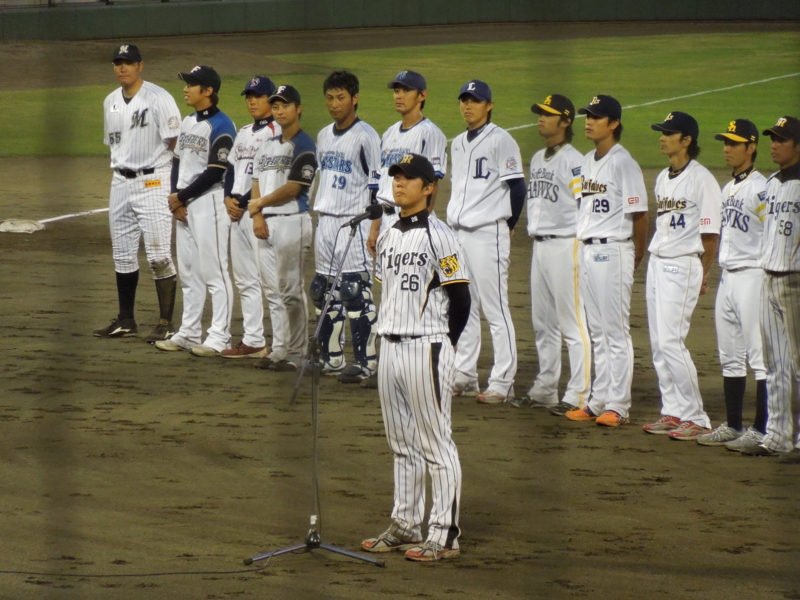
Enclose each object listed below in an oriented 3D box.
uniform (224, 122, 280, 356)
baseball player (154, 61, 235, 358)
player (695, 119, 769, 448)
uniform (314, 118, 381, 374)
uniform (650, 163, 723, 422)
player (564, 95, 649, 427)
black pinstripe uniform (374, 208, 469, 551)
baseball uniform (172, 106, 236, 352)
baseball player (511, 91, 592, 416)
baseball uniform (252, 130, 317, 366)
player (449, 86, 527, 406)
[{"bbox_3d":[-0.941,-0.418,39.908,0.330,1.503,0.500,-4,6,-44],"label":"uniform"},{"bbox_3d":[-1.310,-0.584,40.050,0.410,1.819,0.520,-4,6,-40],"label":"baseball player"},{"bbox_3d":[1.857,-0.102,34.283,0.380,1.784,0.520,-4,6,-42],"label":"player"},{"bbox_3d":[-0.318,-0.329,37.883,0.500,1.538,0.330,3,5,37],"label":"uniform"},{"bbox_3d":[1.587,-0.032,34.869,0.340,1.490,0.470,-3,5,-32],"label":"uniform"},{"bbox_3d":[1.166,-0.242,35.291,0.380,1.833,0.520,-4,6,-42],"label":"player"},{"bbox_3d":[0.090,0.367,28.980,0.340,1.574,0.490,-3,5,-38],"label":"black pinstripe uniform"},{"bbox_3d":[-1.251,-0.460,40.428,0.380,1.578,0.500,-2,5,-28],"label":"baseball uniform"},{"bbox_3d":[0.891,-0.276,36.054,0.380,1.815,0.520,-4,6,-44],"label":"baseball player"},{"bbox_3d":[-0.719,-0.328,39.286,0.360,1.471,0.480,-4,6,-43],"label":"baseball uniform"},{"bbox_3d":[0.505,-0.354,36.476,0.380,1.850,0.520,-4,6,-44],"label":"player"}]

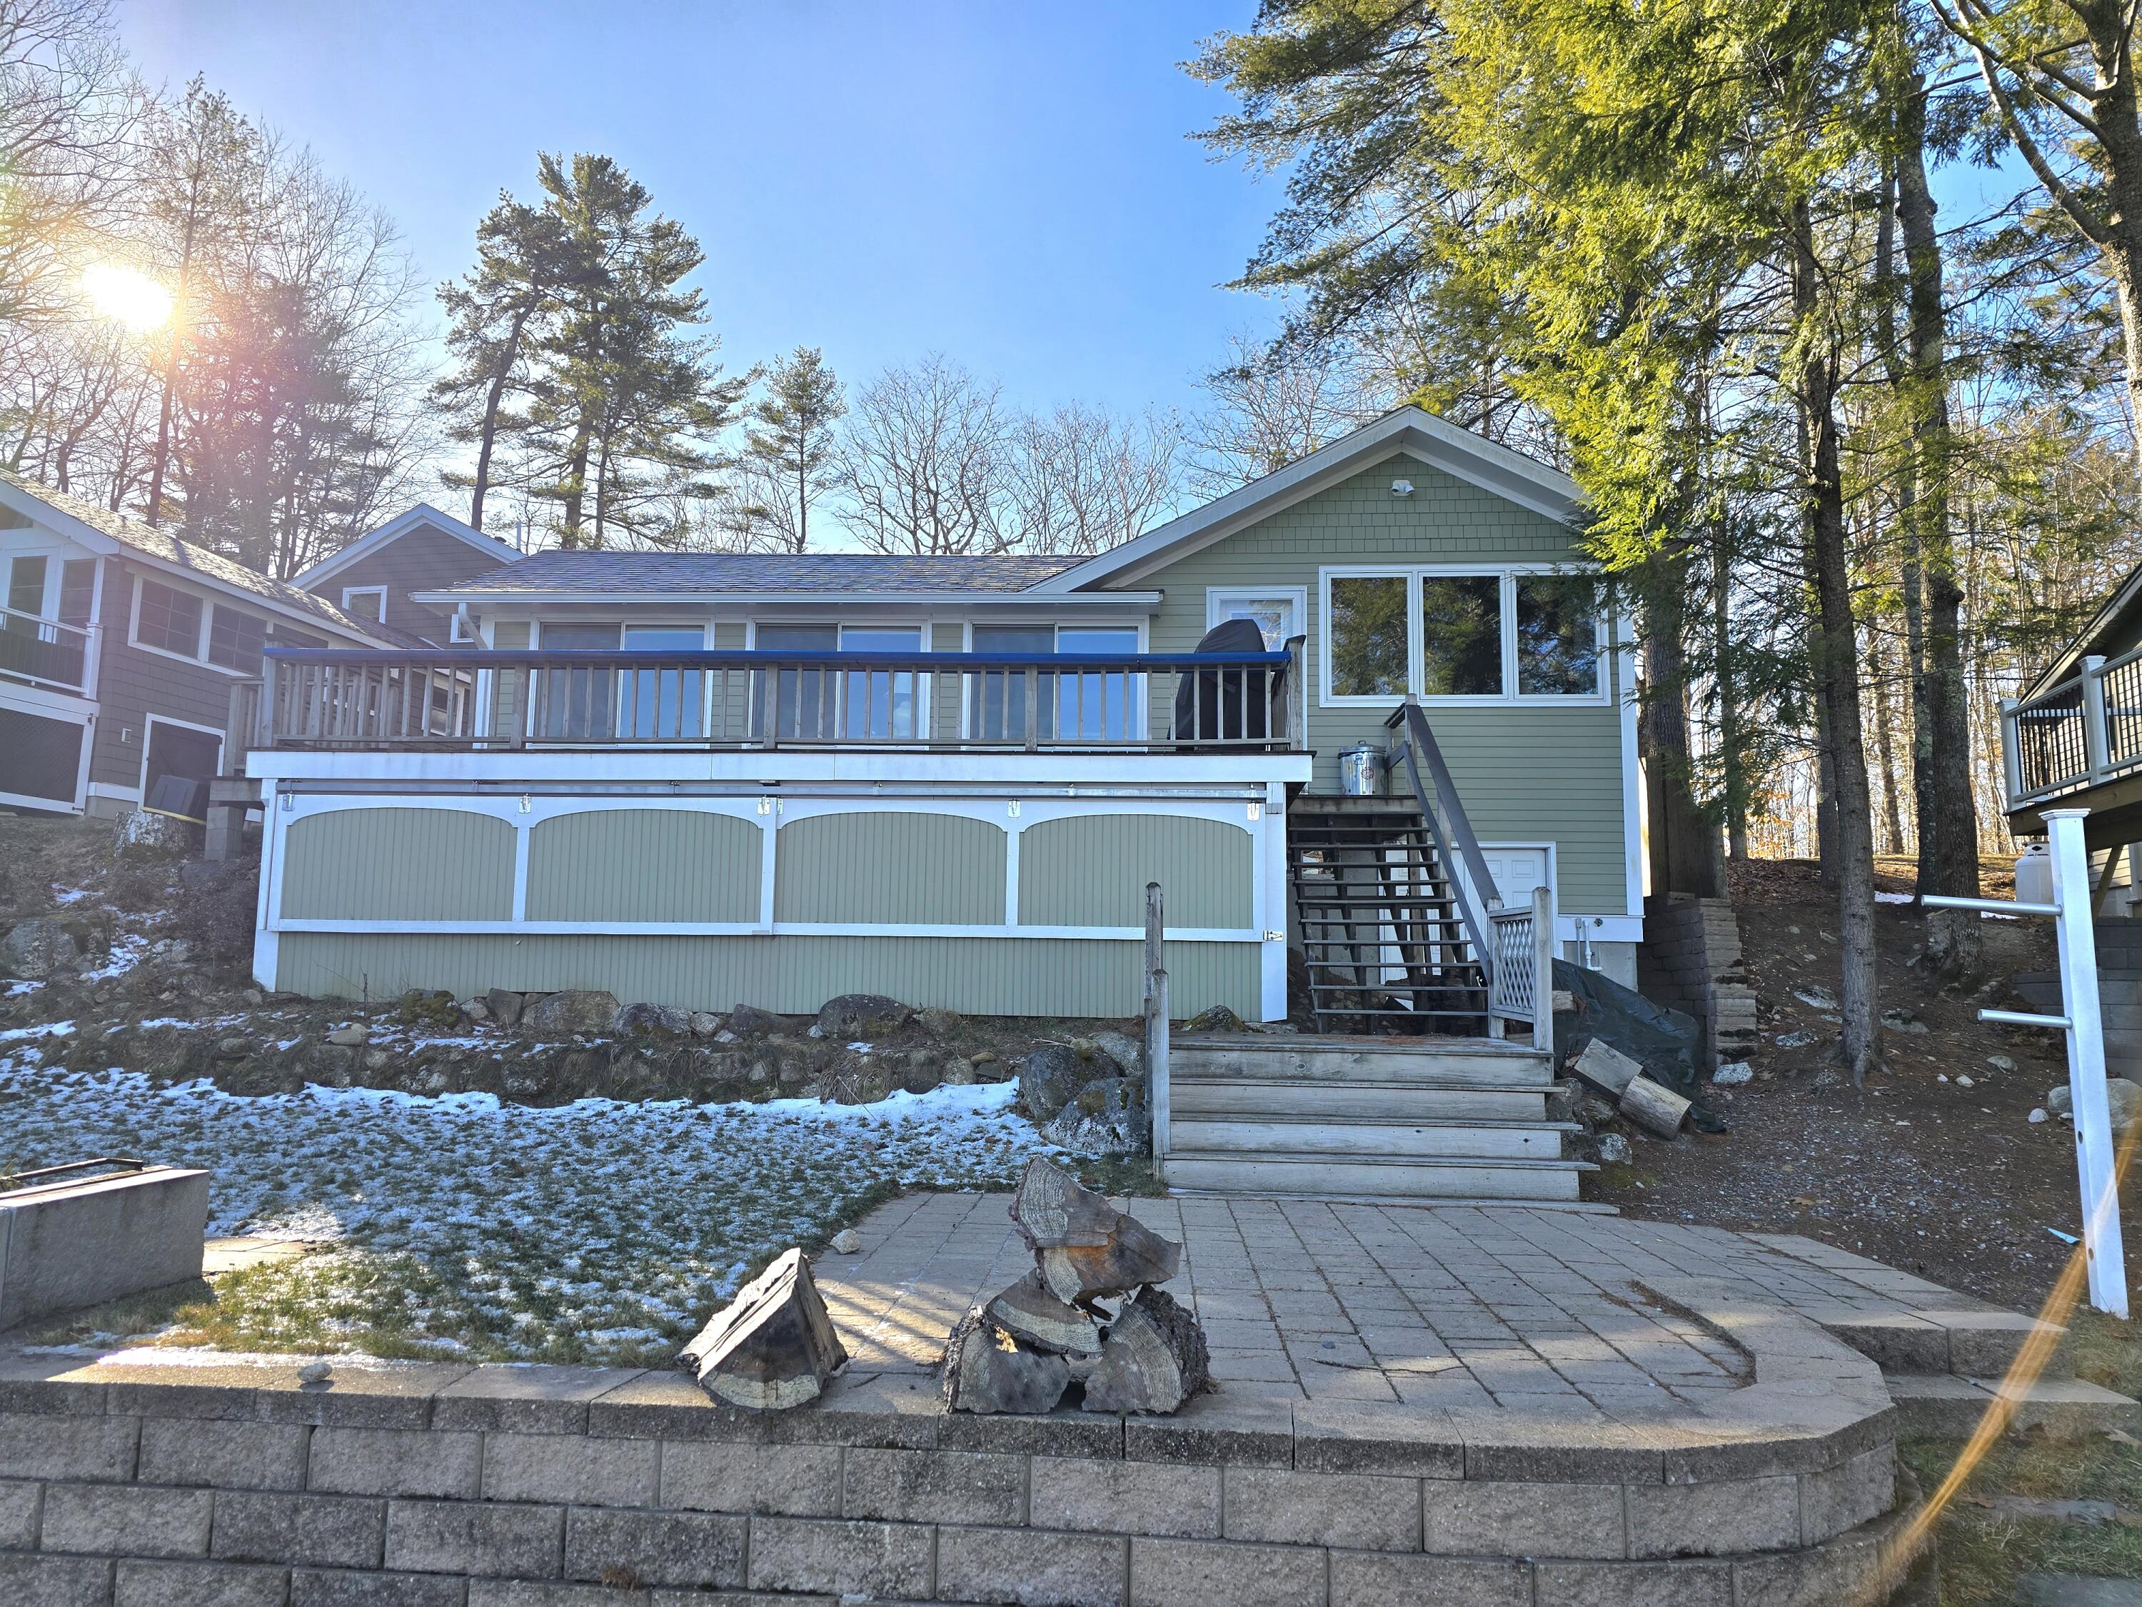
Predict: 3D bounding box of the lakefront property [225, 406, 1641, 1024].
[{"bbox_3d":[-0.171,-0.716,15.424,11.800,5.720,10.200,0,-7,3],"label":"lakefront property"}]

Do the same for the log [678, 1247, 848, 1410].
[{"bbox_3d":[-0.729,1.220,3.380,0.370,0.310,0.360,0,-7,3],"label":"log"}]

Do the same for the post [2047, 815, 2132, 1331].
[{"bbox_3d":[3.464,0.867,4.856,0.100,1.710,0.100,-2,-7,15],"label":"post"}]

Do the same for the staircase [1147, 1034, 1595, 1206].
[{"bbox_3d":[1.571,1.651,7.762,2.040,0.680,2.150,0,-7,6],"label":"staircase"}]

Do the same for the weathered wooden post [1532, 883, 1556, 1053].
[{"bbox_3d":[2.505,0.865,7.576,0.092,0.890,0.092,0,-7,6],"label":"weathered wooden post"}]

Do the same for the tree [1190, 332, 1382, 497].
[{"bbox_3d":[5.308,-5.081,34.570,6.200,13.400,6.200,0,-7,3],"label":"tree"}]

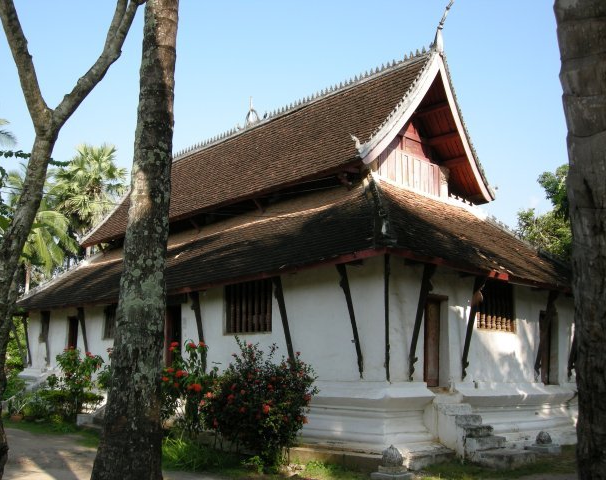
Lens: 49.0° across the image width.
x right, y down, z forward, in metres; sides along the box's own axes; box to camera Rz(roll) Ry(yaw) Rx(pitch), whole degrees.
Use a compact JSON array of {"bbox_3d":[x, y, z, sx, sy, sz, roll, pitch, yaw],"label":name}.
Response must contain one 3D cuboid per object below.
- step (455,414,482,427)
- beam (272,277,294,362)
[{"bbox_3d":[3.163,3.564,13.202,0.913,0.189,0.315,11,-15,-40],"label":"step"},{"bbox_3d":[-0.373,1.888,14.466,0.168,2.196,0.095,-9,-1,-42],"label":"beam"}]

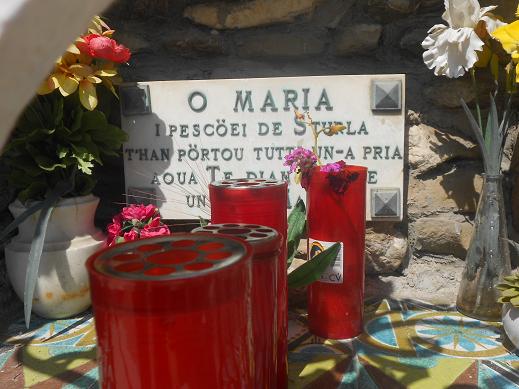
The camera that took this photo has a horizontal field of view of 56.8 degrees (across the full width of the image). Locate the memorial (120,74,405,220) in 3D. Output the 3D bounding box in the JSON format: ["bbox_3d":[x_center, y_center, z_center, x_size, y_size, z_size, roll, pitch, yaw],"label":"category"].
[{"bbox_3d":[0.000,-0.062,0.686,0.400,0.200,0.030,0,8,7],"label":"memorial"}]

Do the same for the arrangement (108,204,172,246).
[{"bbox_3d":[-0.150,0.045,0.595,0.080,0.070,0.075,0,8,7],"label":"arrangement"}]

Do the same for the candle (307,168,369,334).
[{"bbox_3d":[0.096,0.068,0.599,0.072,0.203,0.072,0,8,7],"label":"candle"}]

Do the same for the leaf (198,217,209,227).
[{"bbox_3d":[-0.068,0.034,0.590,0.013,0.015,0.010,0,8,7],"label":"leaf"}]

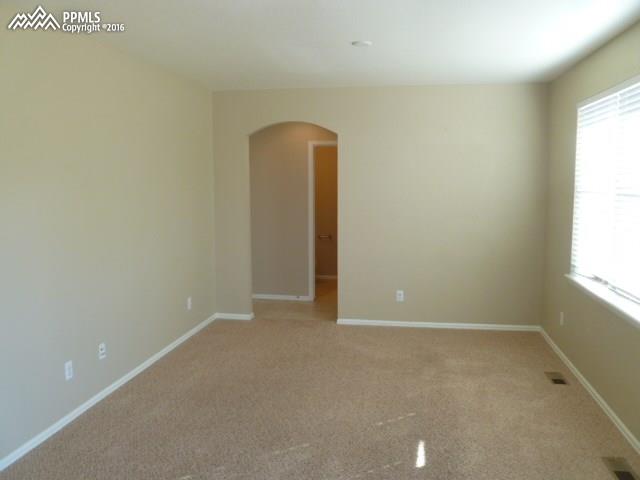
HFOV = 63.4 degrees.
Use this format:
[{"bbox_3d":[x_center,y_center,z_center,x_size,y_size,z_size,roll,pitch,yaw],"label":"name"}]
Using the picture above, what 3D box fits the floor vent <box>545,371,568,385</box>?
[{"bbox_3d":[1.919,1.115,4.173,0.140,0.015,0.285,1,7,10],"label":"floor vent"}]

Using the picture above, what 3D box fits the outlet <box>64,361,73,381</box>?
[{"bbox_3d":[-1.649,0.855,3.389,0.010,0.117,0.072,1,7,10],"label":"outlet"}]

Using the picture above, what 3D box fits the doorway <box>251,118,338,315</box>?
[{"bbox_3d":[-0.294,-0.190,5.783,1.016,2.228,0.140,1,7,10],"label":"doorway"}]

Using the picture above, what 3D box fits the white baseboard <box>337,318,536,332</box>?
[{"bbox_3d":[1.250,0.919,5.561,2.149,0.065,0.016,1,7,10],"label":"white baseboard"}]

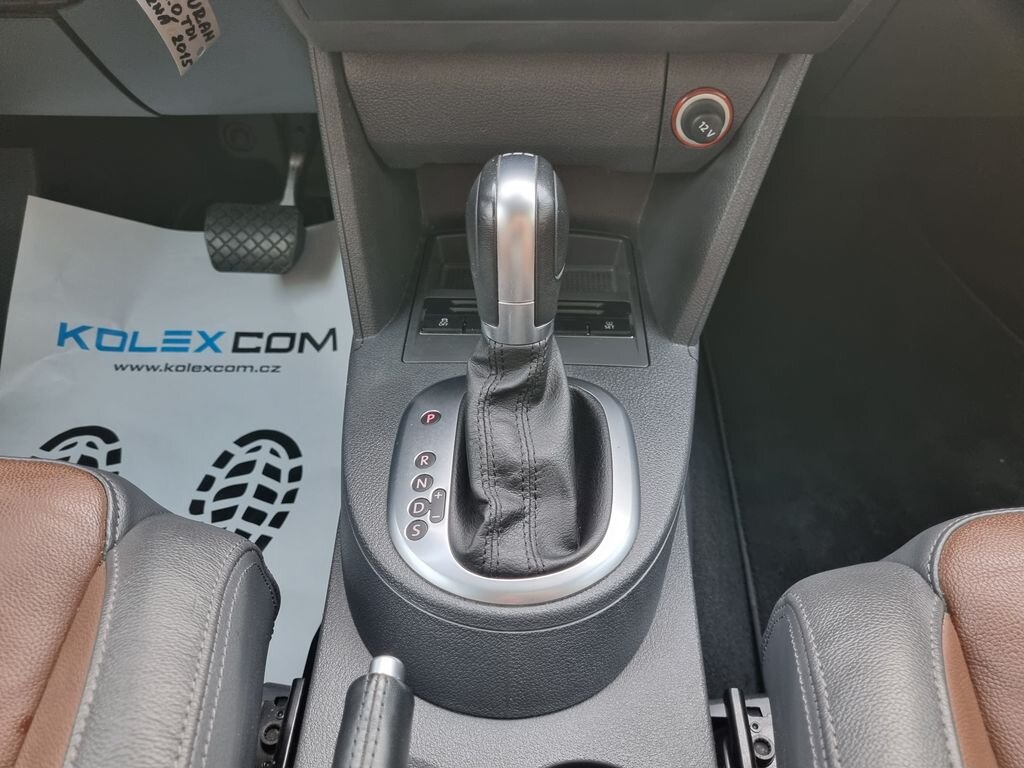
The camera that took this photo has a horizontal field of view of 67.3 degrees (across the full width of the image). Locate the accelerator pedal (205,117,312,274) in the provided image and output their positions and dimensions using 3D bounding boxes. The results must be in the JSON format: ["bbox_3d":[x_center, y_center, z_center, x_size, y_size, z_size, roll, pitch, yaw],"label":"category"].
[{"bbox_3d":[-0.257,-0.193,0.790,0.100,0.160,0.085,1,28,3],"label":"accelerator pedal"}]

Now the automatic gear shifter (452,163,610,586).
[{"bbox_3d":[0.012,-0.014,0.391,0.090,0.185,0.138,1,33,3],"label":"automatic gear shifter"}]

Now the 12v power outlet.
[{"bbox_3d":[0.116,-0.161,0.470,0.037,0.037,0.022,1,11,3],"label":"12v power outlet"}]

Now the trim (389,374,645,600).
[{"bbox_3d":[0.002,0.057,0.446,0.141,0.018,0.159,1,47,3],"label":"trim"}]

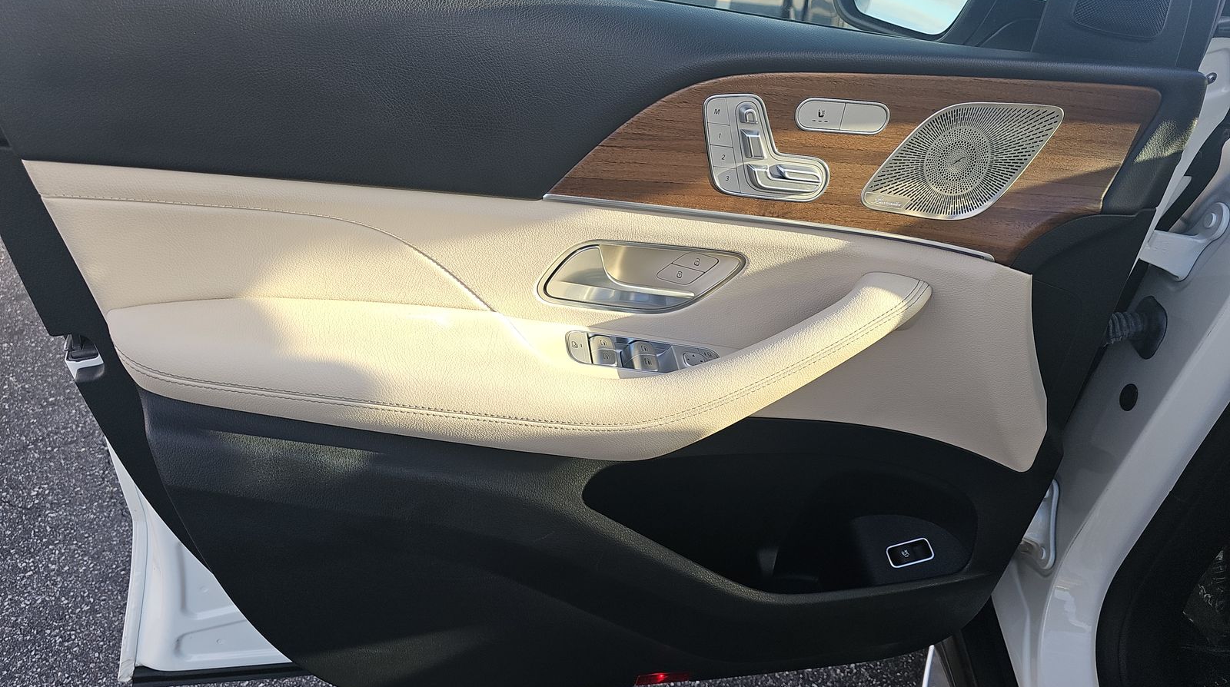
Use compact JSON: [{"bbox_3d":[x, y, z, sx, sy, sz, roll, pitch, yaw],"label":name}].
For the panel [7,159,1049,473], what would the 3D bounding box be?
[{"bbox_3d":[0.024,0.025,0.692,0.910,0.270,0.125,2,33,-13],"label":"panel"}]

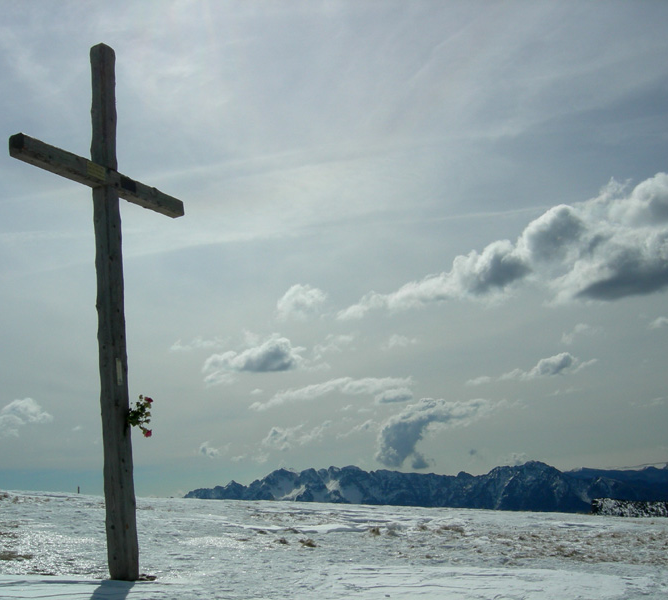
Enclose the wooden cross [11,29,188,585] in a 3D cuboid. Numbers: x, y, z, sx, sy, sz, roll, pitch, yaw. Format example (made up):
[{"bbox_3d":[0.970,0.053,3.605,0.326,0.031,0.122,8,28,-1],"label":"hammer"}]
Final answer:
[{"bbox_3d":[-2.223,-0.071,8.348,0.195,5.490,2.420,-12,-14,24],"label":"wooden cross"}]

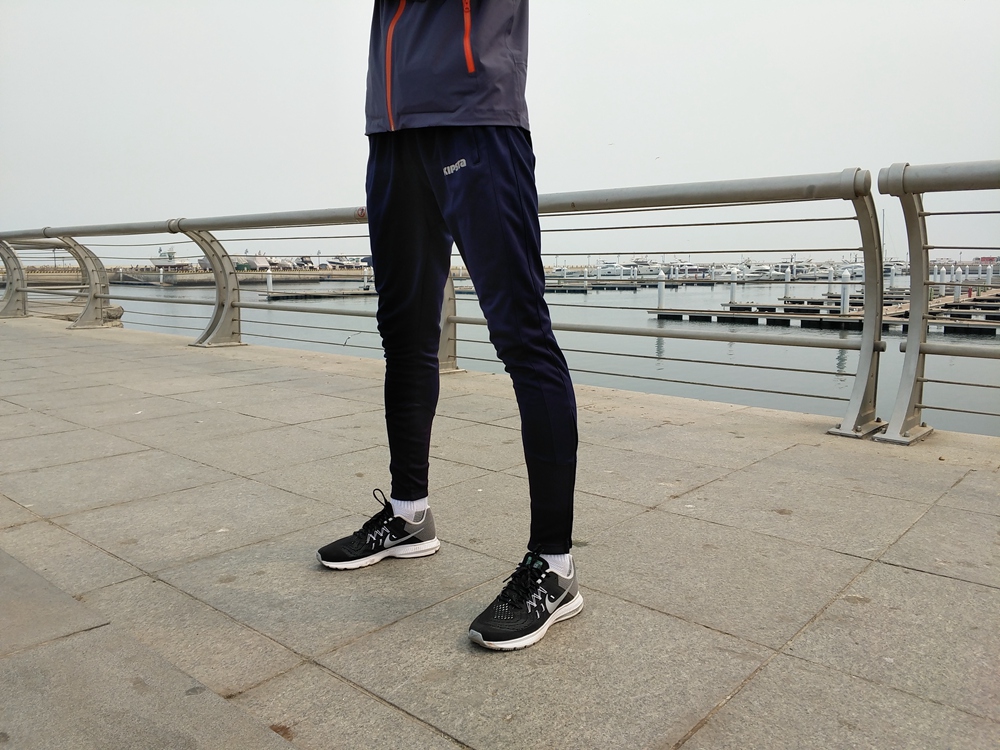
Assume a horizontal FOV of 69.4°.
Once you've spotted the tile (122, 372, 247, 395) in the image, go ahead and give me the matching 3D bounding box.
[{"bbox_3d":[-1.965,0.072,4.483,0.590,0.030,0.590,8,12,40],"label":"tile"}]

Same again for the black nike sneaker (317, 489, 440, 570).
[{"bbox_3d":[-0.303,0.404,1.808,0.300,0.130,0.110,-2,9,-11],"label":"black nike sneaker"}]

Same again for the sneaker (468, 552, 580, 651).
[{"bbox_3d":[0.057,0.452,1.463,0.295,0.120,0.110,-7,11,-38],"label":"sneaker"}]

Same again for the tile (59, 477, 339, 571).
[{"bbox_3d":[-0.867,0.428,2.111,0.605,0.030,0.600,8,11,41],"label":"tile"}]

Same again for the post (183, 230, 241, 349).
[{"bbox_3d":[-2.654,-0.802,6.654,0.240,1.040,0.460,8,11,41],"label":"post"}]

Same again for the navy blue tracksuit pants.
[{"bbox_3d":[-0.075,-0.086,1.595,0.300,0.930,0.520,-6,10,-33],"label":"navy blue tracksuit pants"}]

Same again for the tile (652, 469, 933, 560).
[{"bbox_3d":[0.906,0.419,2.233,0.605,0.030,0.605,8,12,40],"label":"tile"}]

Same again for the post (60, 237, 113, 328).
[{"bbox_3d":[-4.869,-1.075,8.425,0.140,1.040,0.460,8,11,41],"label":"post"}]

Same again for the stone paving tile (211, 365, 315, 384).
[{"bbox_3d":[-1.554,0.010,4.871,0.605,0.030,0.540,8,11,41],"label":"stone paving tile"}]

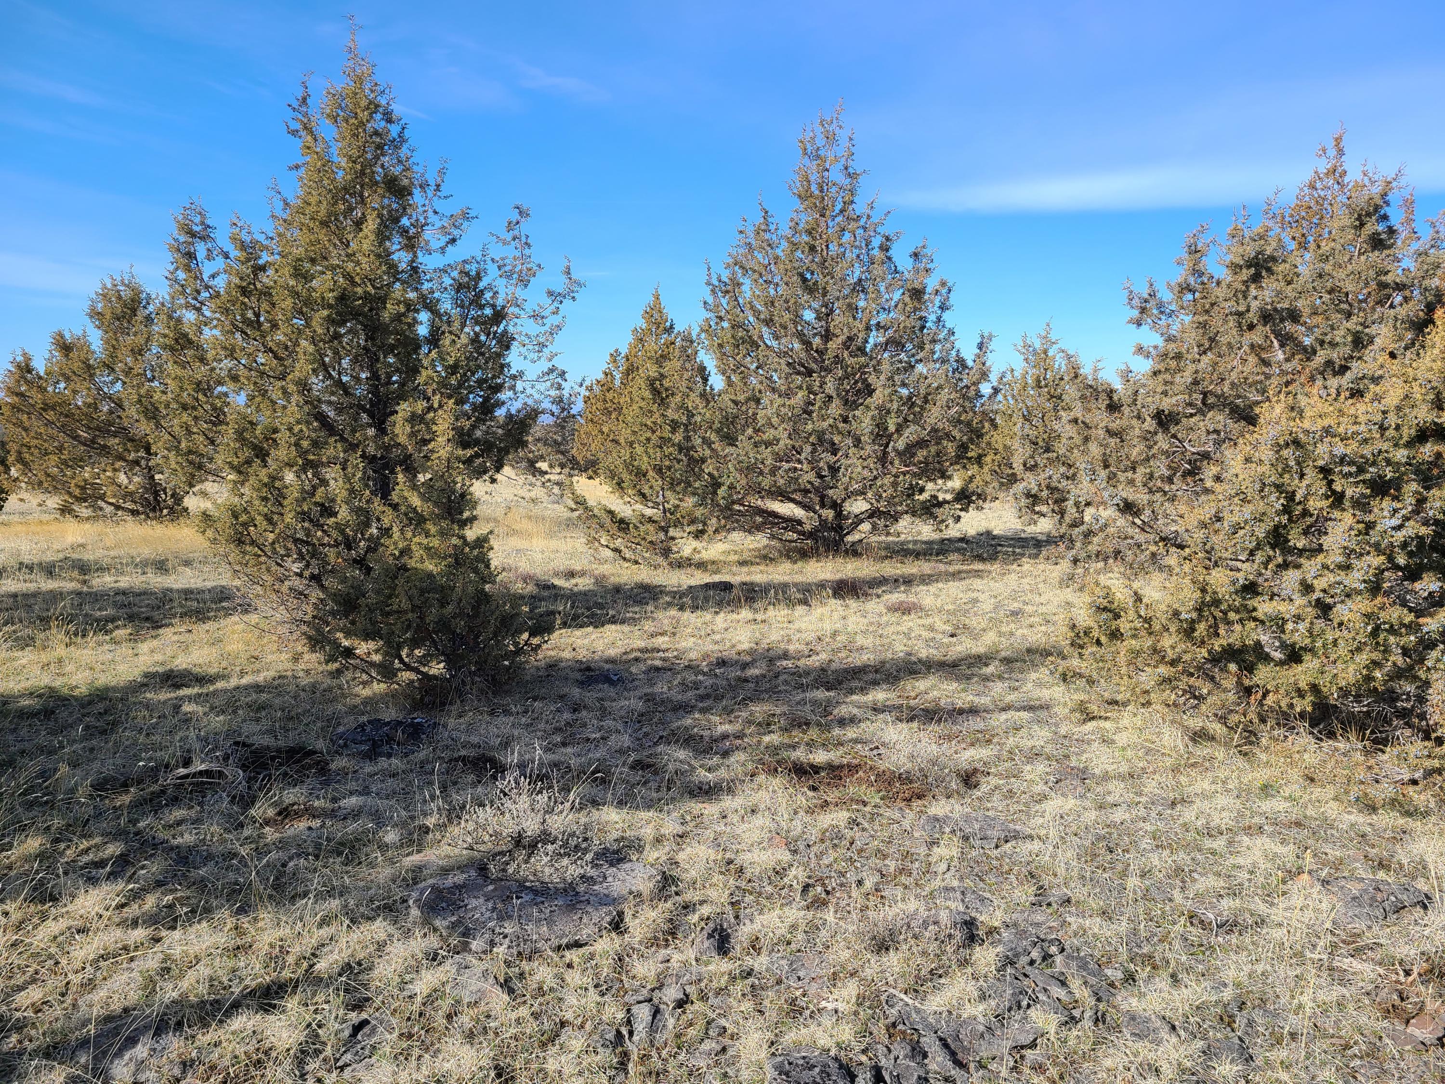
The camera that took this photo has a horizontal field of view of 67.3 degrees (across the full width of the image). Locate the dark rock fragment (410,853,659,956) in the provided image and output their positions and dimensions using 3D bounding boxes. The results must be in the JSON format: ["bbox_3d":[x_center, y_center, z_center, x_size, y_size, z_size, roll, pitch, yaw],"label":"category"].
[{"bbox_3d":[-0.590,1.134,3.454,0.777,0.147,0.427,-1,6,-10],"label":"dark rock fragment"}]

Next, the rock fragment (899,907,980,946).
[{"bbox_3d":[0.673,1.185,3.364,0.245,0.063,0.152,0,6,0],"label":"rock fragment"}]

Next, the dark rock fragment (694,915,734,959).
[{"bbox_3d":[-0.024,1.181,3.263,0.126,0.092,0.107,0,6,0],"label":"dark rock fragment"}]

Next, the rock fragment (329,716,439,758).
[{"bbox_3d":[-1.654,0.949,5.295,0.494,0.142,0.272,0,6,-3],"label":"rock fragment"}]

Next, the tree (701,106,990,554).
[{"bbox_3d":[1.609,-2.664,13.848,3.687,5.607,3.577,0,6,0],"label":"tree"}]

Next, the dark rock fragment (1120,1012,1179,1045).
[{"bbox_3d":[1.105,1.255,2.807,0.140,0.036,0.095,1,6,10],"label":"dark rock fragment"}]

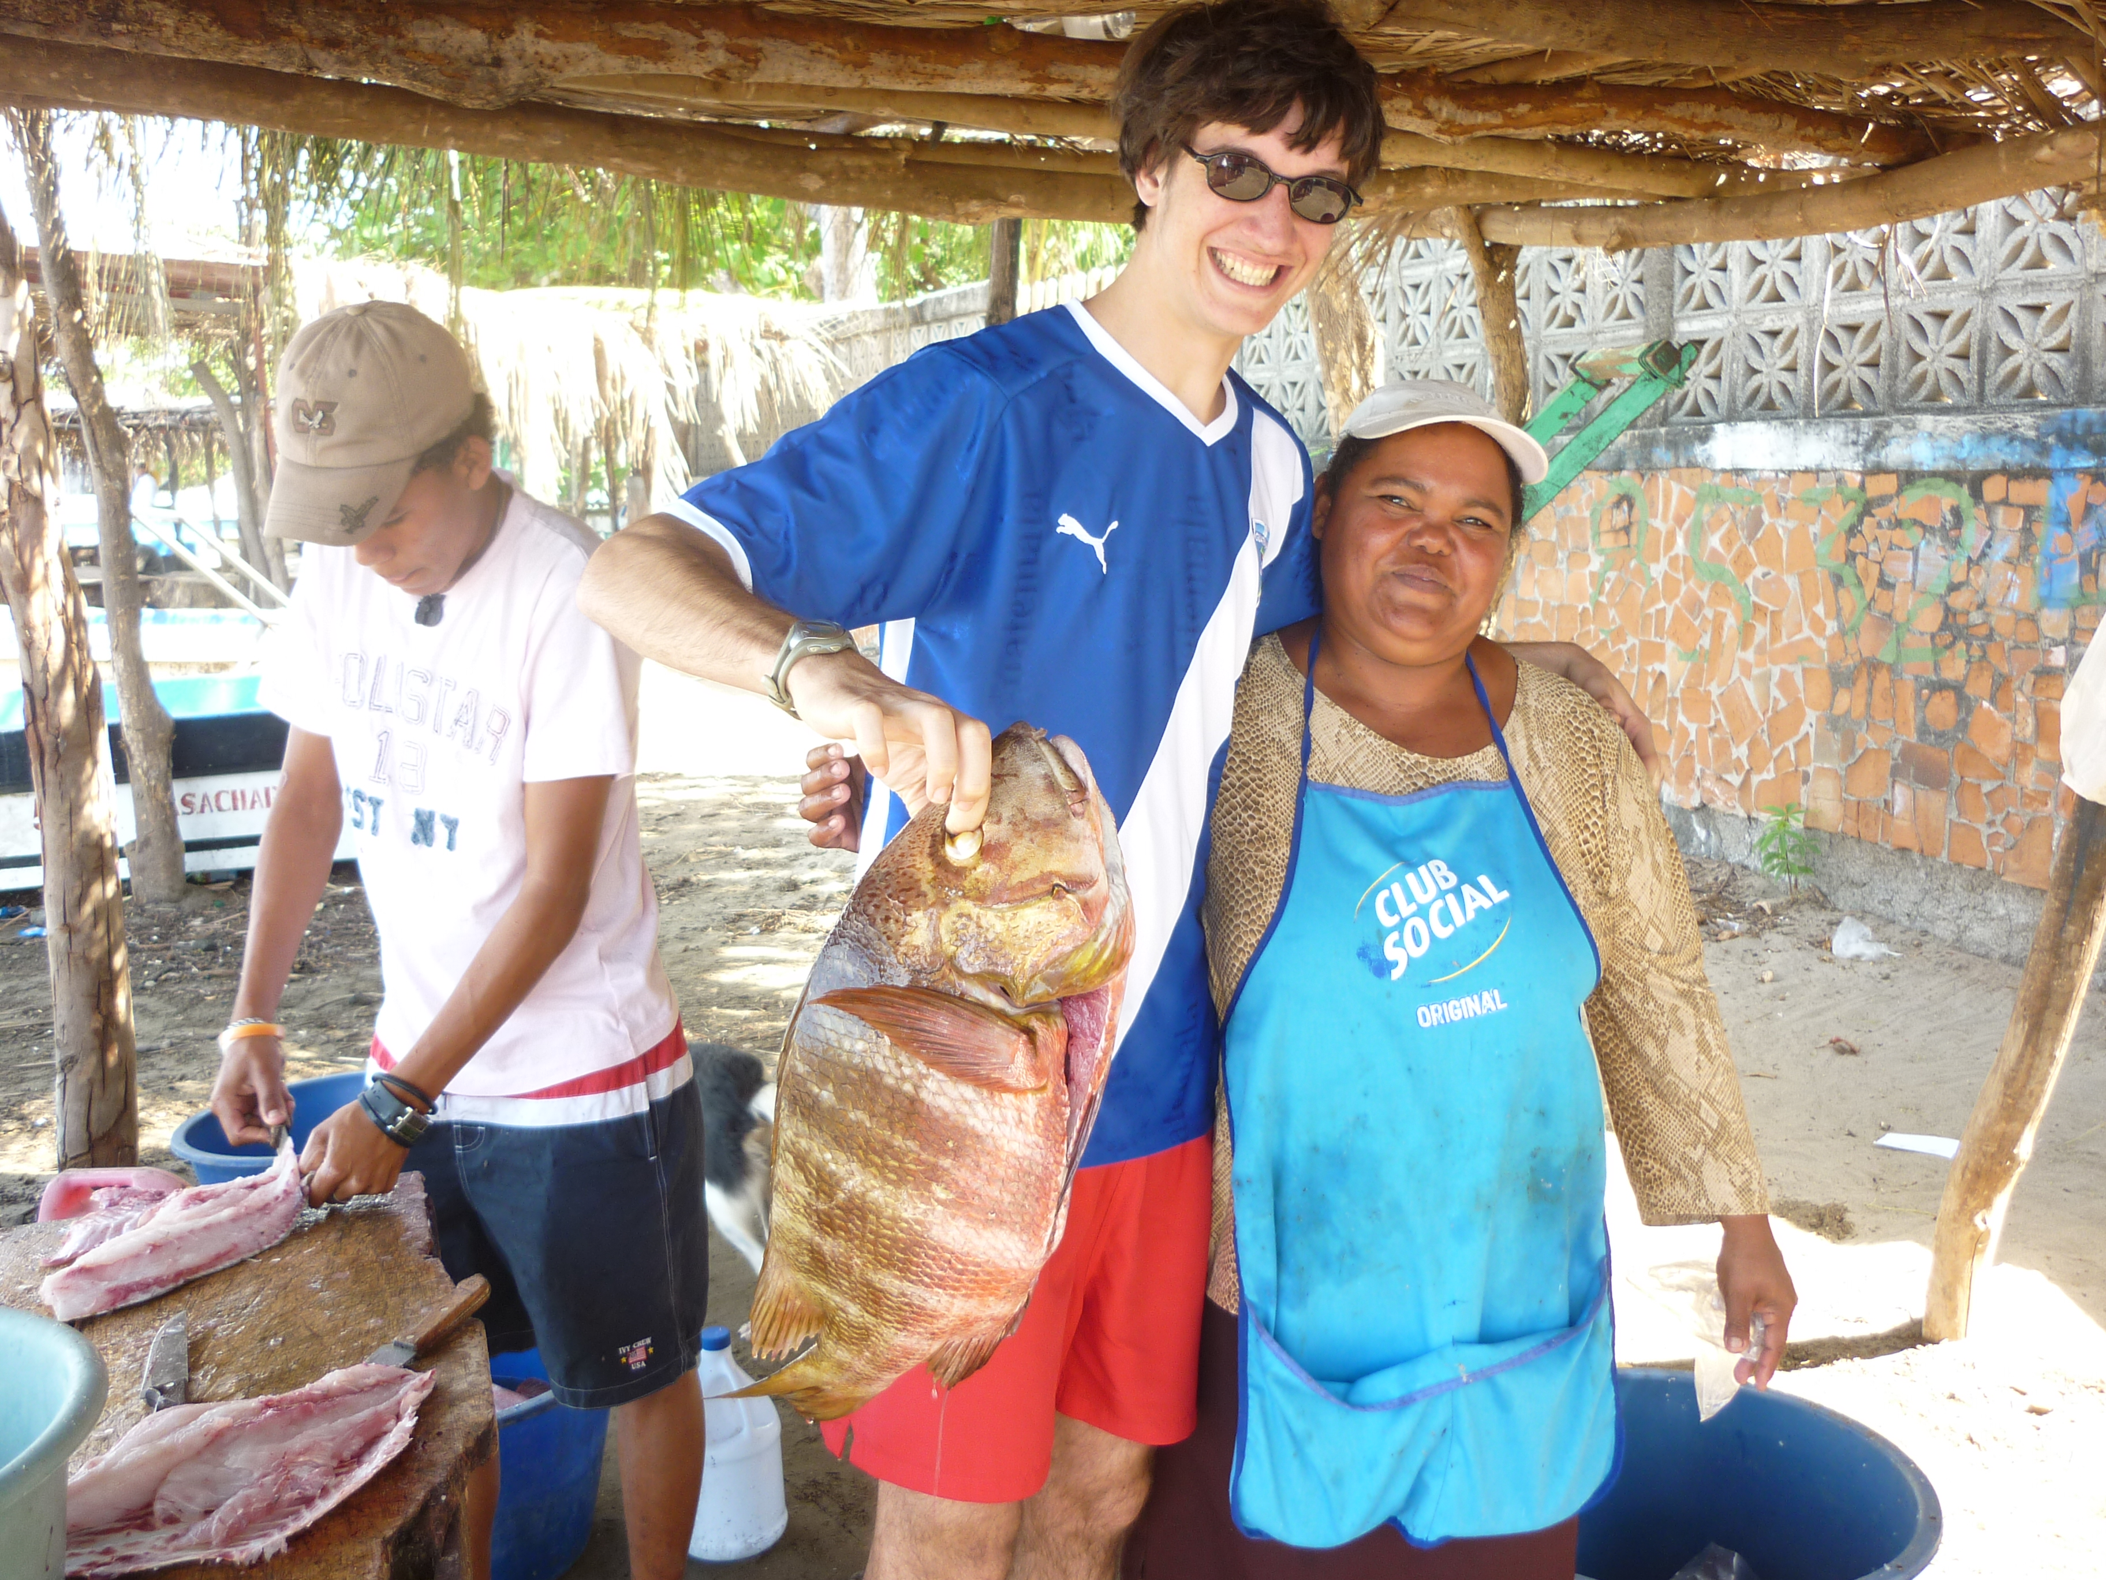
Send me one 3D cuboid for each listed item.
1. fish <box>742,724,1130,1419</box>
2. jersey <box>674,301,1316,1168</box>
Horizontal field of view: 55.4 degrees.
[{"bbox_3d":[-0.072,0.191,1.250,0.205,0.465,0.135,20,9,16],"label":"fish"},{"bbox_3d":[-0.028,-0.046,1.590,0.590,0.690,0.340,0,10,-28],"label":"jersey"}]

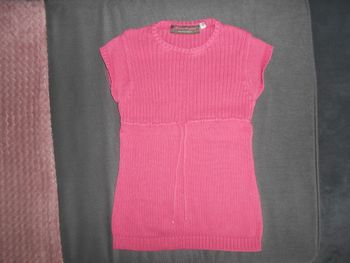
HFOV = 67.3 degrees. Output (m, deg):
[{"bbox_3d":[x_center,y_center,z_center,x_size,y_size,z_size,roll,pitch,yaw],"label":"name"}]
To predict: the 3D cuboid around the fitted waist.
[{"bbox_3d":[0.029,-0.028,0.732,0.362,0.018,0.028,0,87,0],"label":"fitted waist"}]

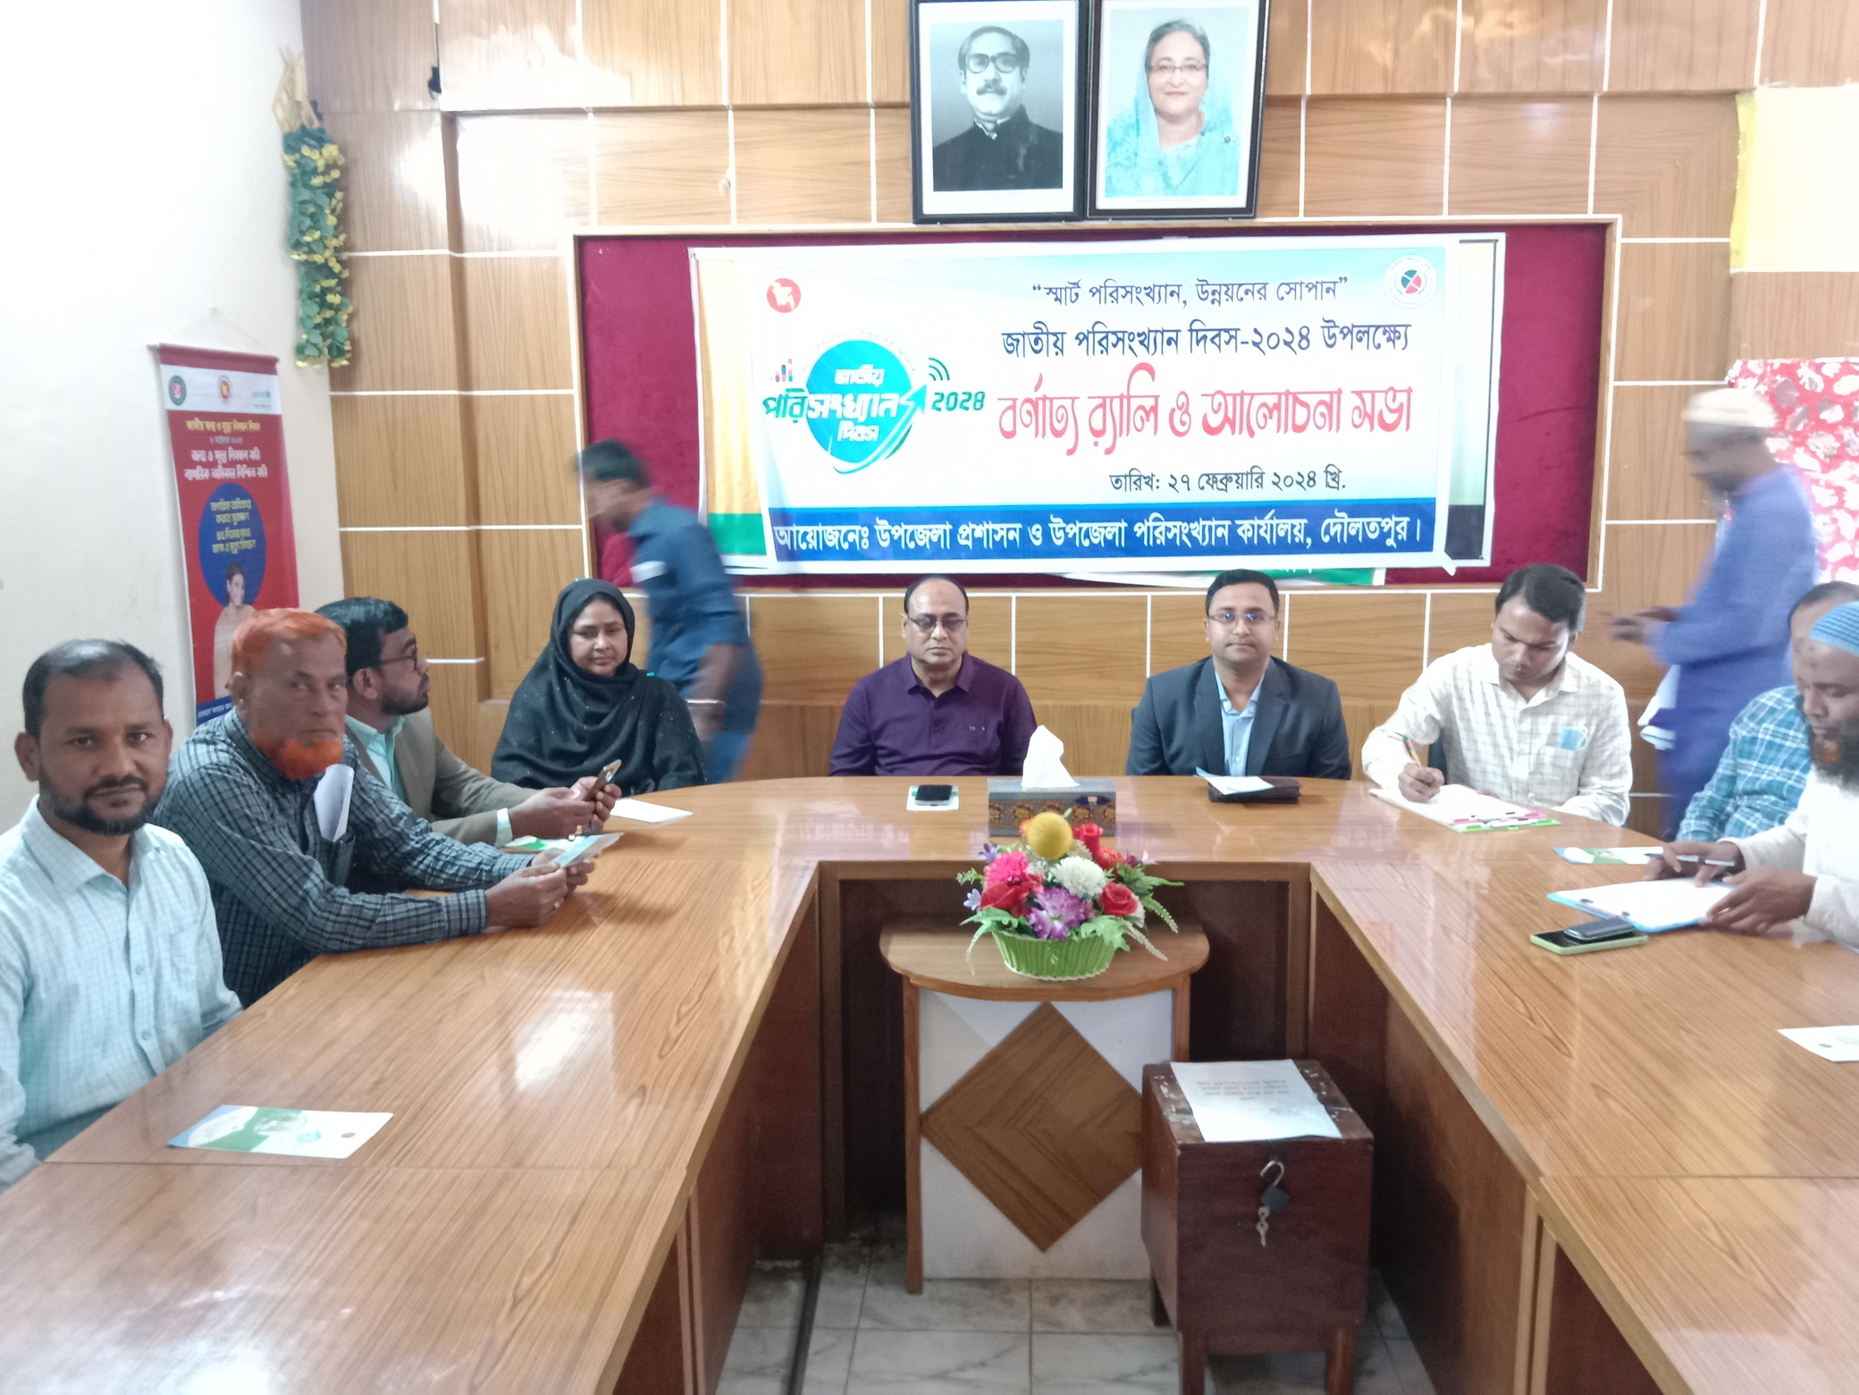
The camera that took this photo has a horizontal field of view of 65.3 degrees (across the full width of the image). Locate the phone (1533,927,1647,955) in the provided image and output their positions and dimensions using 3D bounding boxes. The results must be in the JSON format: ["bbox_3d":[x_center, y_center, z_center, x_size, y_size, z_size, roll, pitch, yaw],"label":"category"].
[{"bbox_3d":[1.003,0.366,2.210,0.161,0.012,0.074,-4,11,-20],"label":"phone"}]

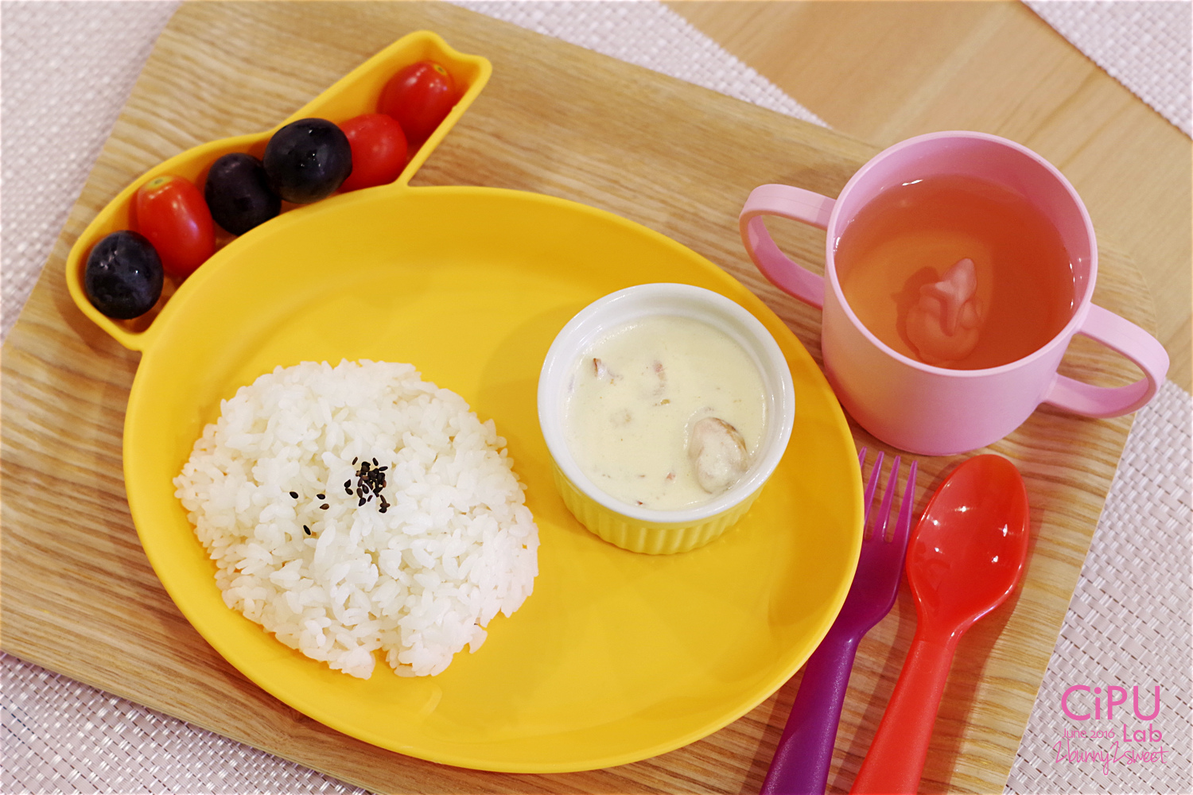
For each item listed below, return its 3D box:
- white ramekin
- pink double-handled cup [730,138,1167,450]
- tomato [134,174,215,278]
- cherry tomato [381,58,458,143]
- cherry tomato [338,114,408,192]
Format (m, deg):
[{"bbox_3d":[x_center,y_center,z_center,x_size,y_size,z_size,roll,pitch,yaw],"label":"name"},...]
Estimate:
[{"bbox_3d":[0.021,0.007,0.751,0.076,0.038,0.076,0,69,1],"label":"white ramekin"},{"bbox_3d":[0.106,-0.028,0.748,0.134,0.073,0.078,23,71,10],"label":"pink double-handled cup"},{"bbox_3d":[-0.133,-0.054,0.785,0.023,0.034,0.023,5,37,25],"label":"tomato"},{"bbox_3d":[-0.058,-0.095,0.799,0.023,0.029,0.023,34,46,-1],"label":"cherry tomato"},{"bbox_3d":[-0.072,-0.078,0.795,0.024,0.024,0.024,0,69,1],"label":"cherry tomato"}]

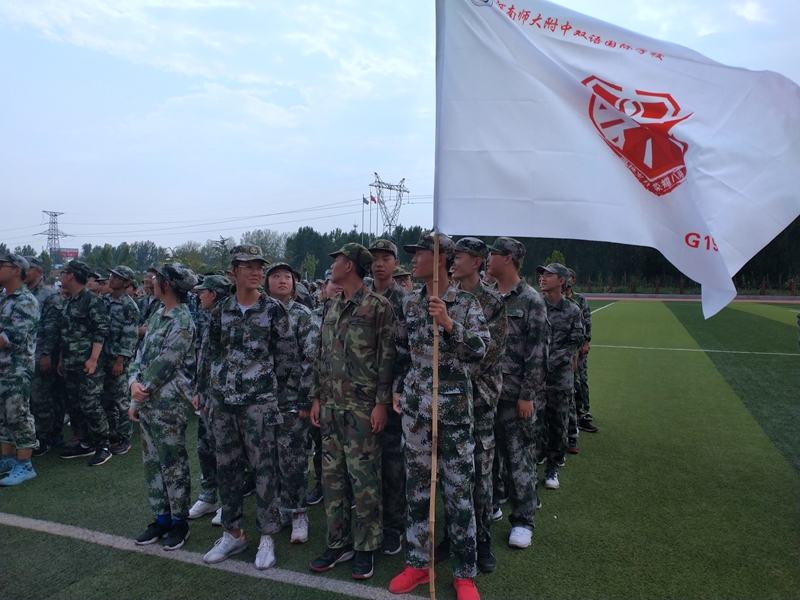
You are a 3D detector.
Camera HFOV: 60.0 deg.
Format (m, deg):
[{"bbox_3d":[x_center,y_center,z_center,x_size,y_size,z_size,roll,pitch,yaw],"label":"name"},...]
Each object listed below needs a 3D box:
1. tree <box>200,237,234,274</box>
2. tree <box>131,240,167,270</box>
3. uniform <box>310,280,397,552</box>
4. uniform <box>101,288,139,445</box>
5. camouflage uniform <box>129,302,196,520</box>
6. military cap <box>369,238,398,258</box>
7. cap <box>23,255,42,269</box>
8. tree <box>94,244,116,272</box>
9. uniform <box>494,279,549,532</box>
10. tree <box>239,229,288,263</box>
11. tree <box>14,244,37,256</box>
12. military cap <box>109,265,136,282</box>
[{"bbox_3d":[-19.742,-3.623,75.000,3.700,6.600,3.700,1,1,0],"label":"tree"},{"bbox_3d":[-37.364,-5.026,103.000,5.300,7.480,5.200,1,1,0],"label":"tree"},{"bbox_3d":[-0.256,0.632,3.740,0.490,1.470,0.320,1,1,20],"label":"uniform"},{"bbox_3d":[-2.559,0.579,6.325,0.460,1.390,0.330,1,2,25],"label":"uniform"},{"bbox_3d":[-1.405,0.659,4.101,0.430,1.290,0.340,1,2,34],"label":"camouflage uniform"},{"bbox_3d":[-0.093,-0.297,3.920,0.170,0.115,0.240,1,1,14],"label":"military cap"},{"bbox_3d":[-3.298,-0.340,6.204,0.190,0.130,0.250,2,2,41],"label":"cap"},{"bbox_3d":[-38.947,-4.202,92.000,2.900,6.330,2.800,1,1,0],"label":"tree"},{"bbox_3d":[0.733,0.624,4.180,0.320,1.490,0.460,-1,2,-43],"label":"uniform"},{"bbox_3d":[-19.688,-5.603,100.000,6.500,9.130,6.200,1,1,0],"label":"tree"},{"bbox_3d":[-54.017,-4.585,100.000,3.400,6.700,3.400,1,1,0],"label":"tree"},{"bbox_3d":[-2.531,-0.242,6.325,0.180,0.140,0.250,2,-8,36],"label":"military cap"}]

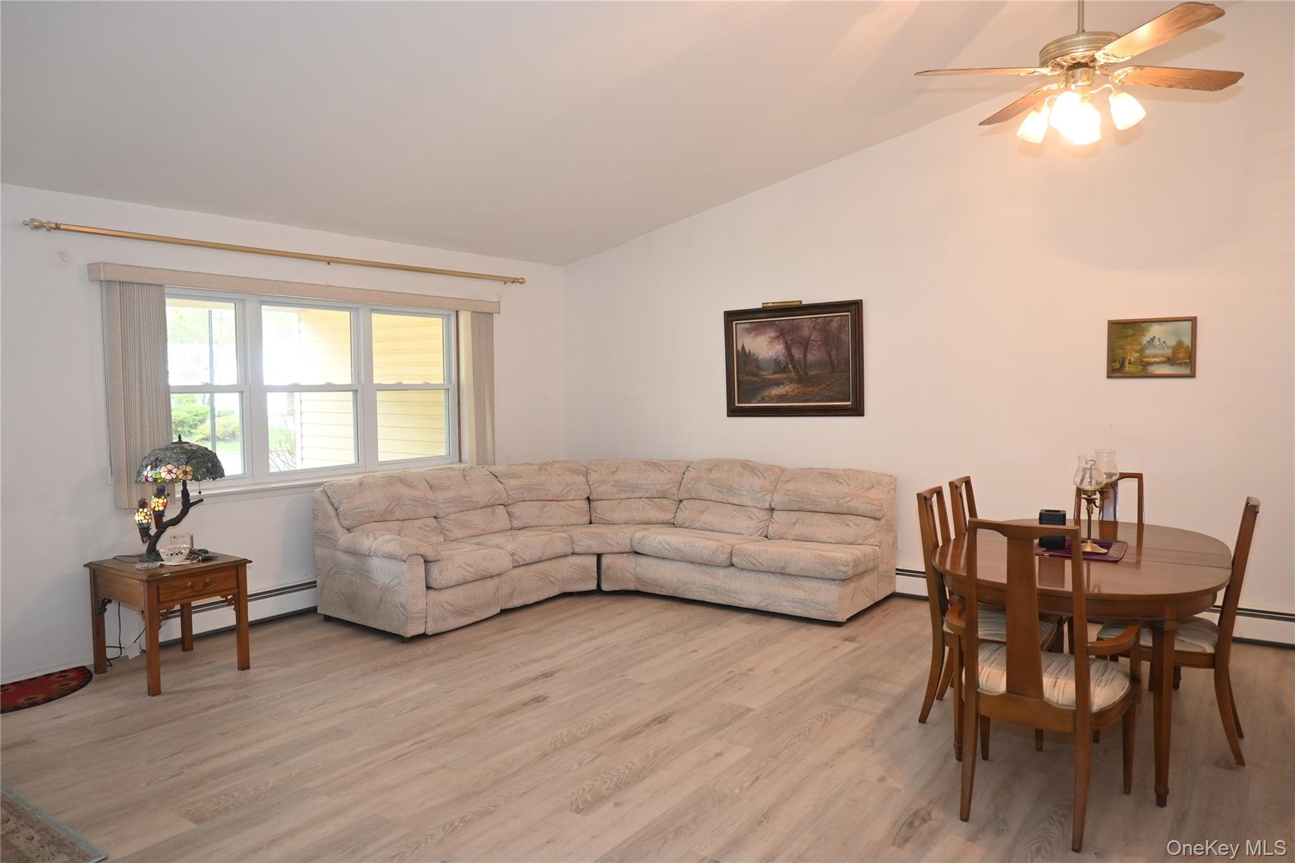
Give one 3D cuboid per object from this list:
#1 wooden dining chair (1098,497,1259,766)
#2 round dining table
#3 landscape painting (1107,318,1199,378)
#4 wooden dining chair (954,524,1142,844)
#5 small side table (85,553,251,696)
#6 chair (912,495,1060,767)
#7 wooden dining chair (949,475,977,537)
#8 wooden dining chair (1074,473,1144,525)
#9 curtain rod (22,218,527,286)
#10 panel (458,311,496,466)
[{"bbox_3d":[2.078,0.734,3.408,0.553,0.971,0.462,1,4,34],"label":"wooden dining chair"},{"bbox_3d":[1.800,0.846,3.574,1.015,0.739,1.668,1,4,34],"label":"round dining table"},{"bbox_3d":[2.838,-0.467,4.868,0.436,0.337,0.030,1,4,37],"label":"landscape painting"},{"bbox_3d":[1.316,0.764,2.894,0.563,0.990,0.573,1,4,37],"label":"wooden dining chair"},{"bbox_3d":[-2.439,0.955,4.424,0.673,0.561,0.512,1,4,37],"label":"small side table"},{"bbox_3d":[1.439,0.738,3.587,0.553,0.965,0.462,1,4,34],"label":"chair"},{"bbox_3d":[1.706,0.714,3.958,0.553,0.965,0.462,1,4,37],"label":"wooden dining chair"},{"bbox_3d":[2.237,0.693,4.230,0.472,0.960,0.553,1,4,37],"label":"wooden dining chair"},{"bbox_3d":[-2.048,-1.132,5.670,0.090,0.065,3.497,1,4,37],"label":"curtain rod"},{"bbox_3d":[-1.293,-0.323,6.709,0.101,1.206,0.241,1,4,37],"label":"panel"}]

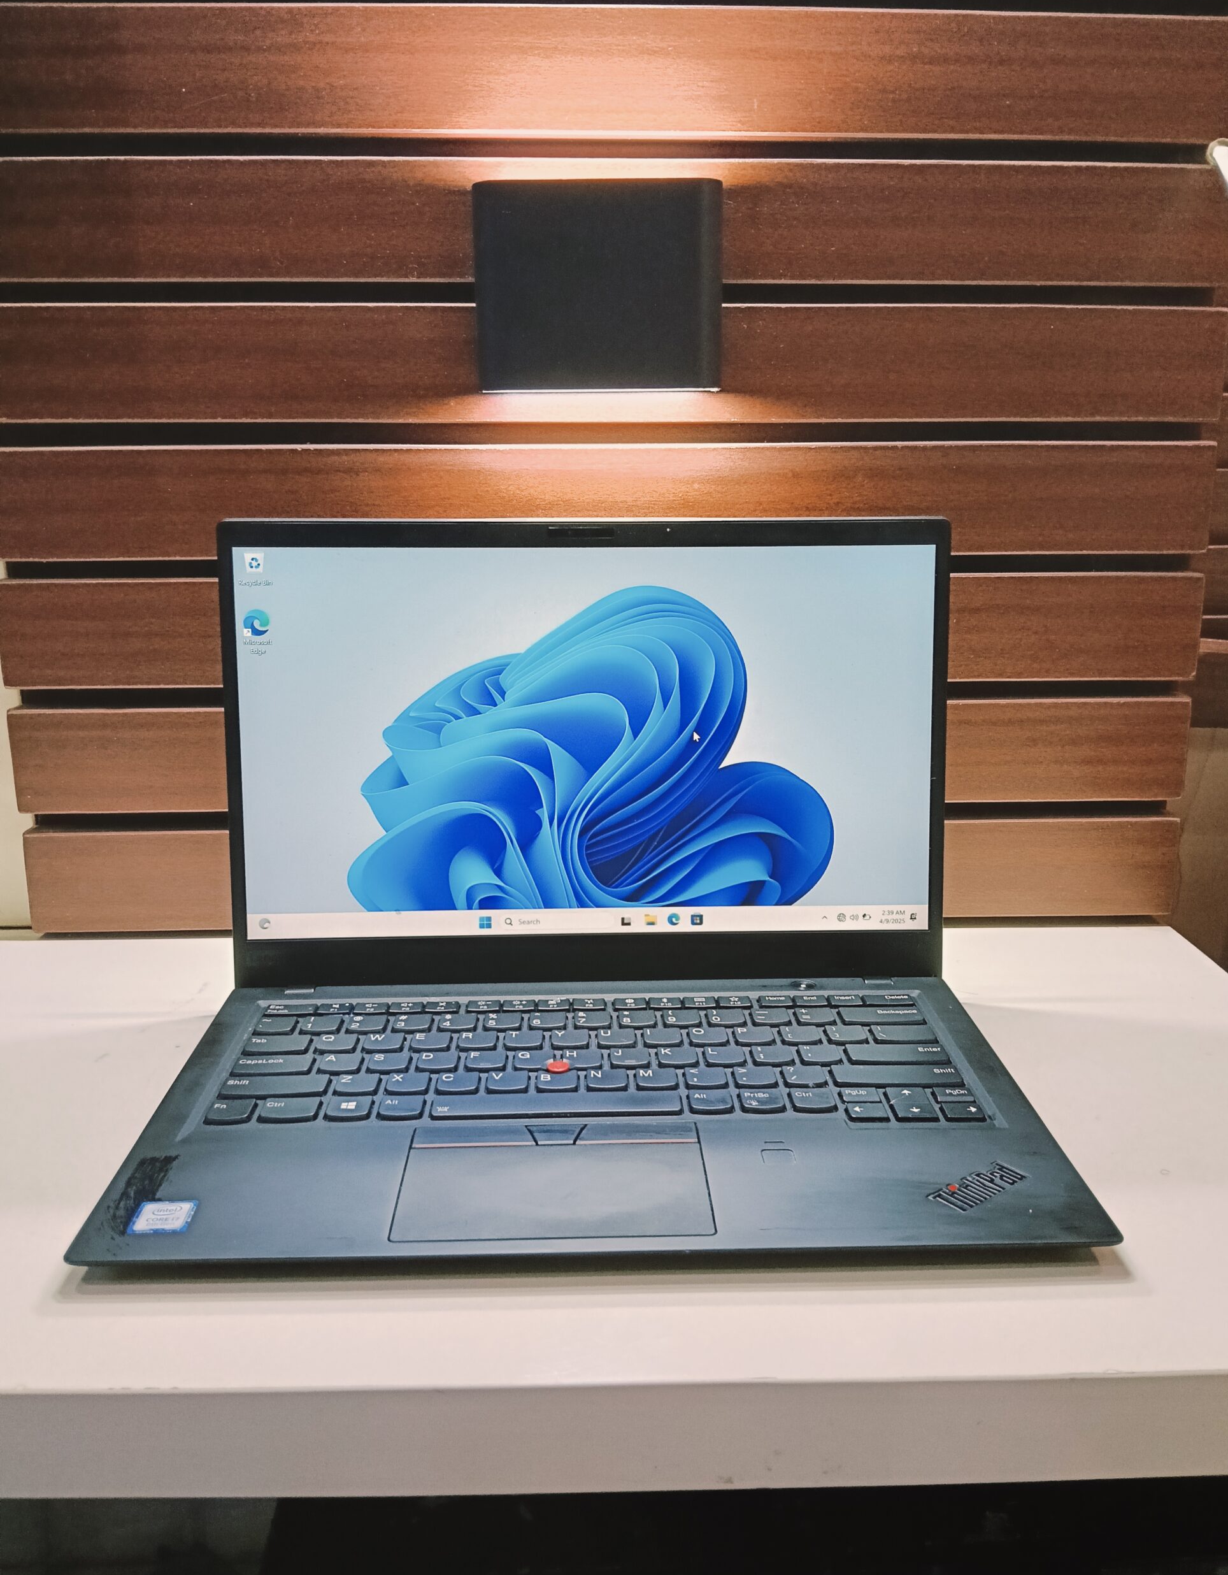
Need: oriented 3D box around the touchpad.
[{"bbox_3d":[-0.019,0.131,0.425,0.101,0.003,0.067,-1,15,-1],"label":"touchpad"}]

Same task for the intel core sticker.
[{"bbox_3d":[-0.143,0.136,0.404,0.018,0.001,0.018,-1,15,-1],"label":"intel core sticker"}]

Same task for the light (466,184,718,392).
[{"bbox_3d":[-0.007,-0.234,0.601,0.113,0.090,0.031,-1,13,-2],"label":"light"}]

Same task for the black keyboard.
[{"bbox_3d":[-0.008,0.108,0.510,0.284,0.006,0.107,-1,15,-1],"label":"black keyboard"}]

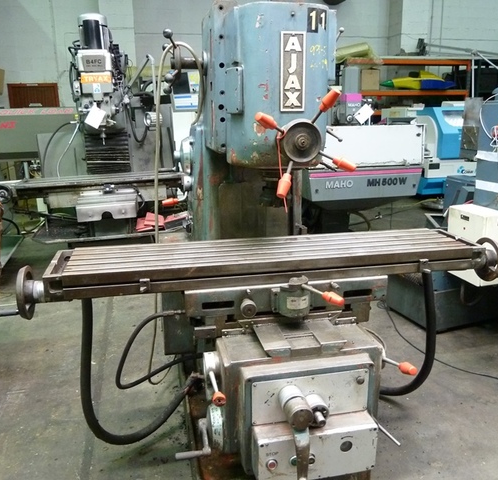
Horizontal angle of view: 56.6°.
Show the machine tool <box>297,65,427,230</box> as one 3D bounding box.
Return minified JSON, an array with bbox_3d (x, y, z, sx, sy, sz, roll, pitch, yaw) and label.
[{"bbox_3d":[1.151,-1.065,5.716,1.320,2.040,1.400,-5,15,-15],"label":"machine tool"}]

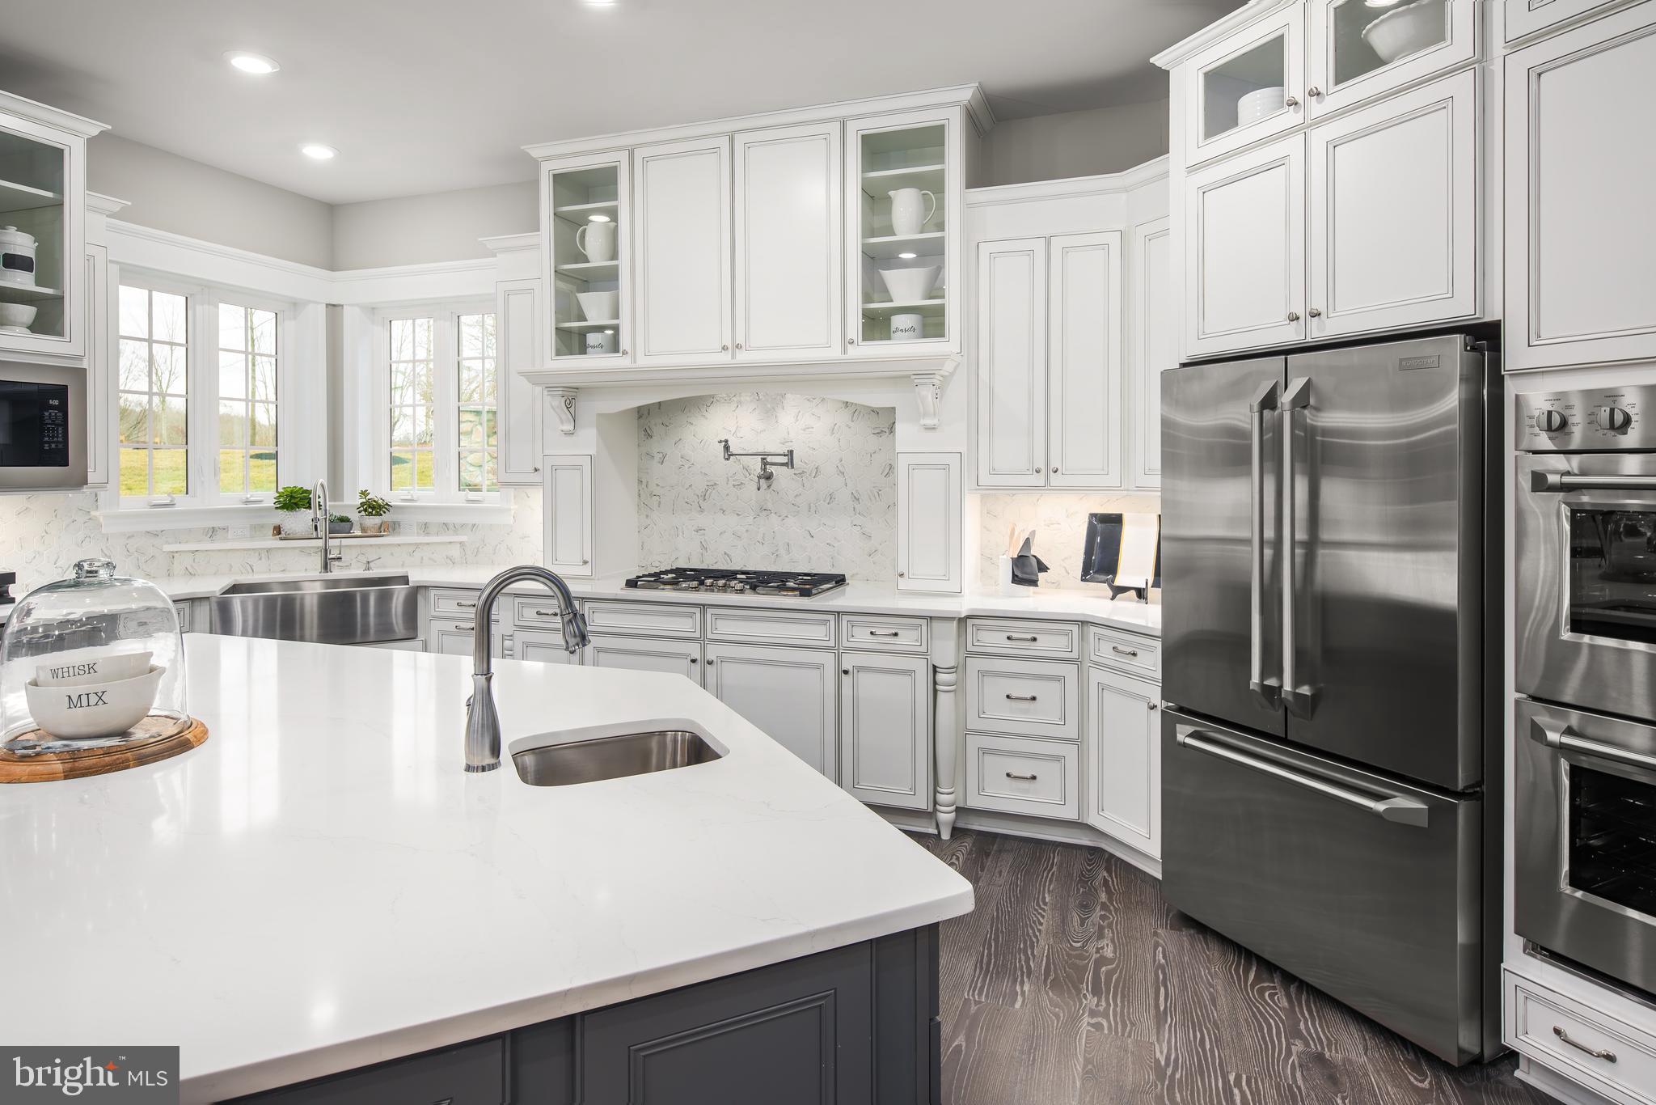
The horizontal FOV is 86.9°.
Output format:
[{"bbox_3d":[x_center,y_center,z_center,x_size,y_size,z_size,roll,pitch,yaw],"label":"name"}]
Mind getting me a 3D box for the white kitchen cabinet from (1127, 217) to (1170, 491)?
[{"bbox_3d":[1.506,-0.788,3.489,0.330,1.090,0.500,-2,3,-27],"label":"white kitchen cabinet"}]

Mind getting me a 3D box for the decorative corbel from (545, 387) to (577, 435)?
[{"bbox_3d":[-1.318,-0.698,4.351,0.100,0.230,0.150,1,3,18],"label":"decorative corbel"}]

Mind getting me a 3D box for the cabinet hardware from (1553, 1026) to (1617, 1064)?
[{"bbox_3d":[1.663,1.087,1.931,0.030,0.021,0.118,-2,3,-27],"label":"cabinet hardware"}]

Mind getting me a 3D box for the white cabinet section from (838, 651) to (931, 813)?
[{"bbox_3d":[0.315,0.714,3.815,0.364,0.600,0.520,1,3,18],"label":"white cabinet section"}]

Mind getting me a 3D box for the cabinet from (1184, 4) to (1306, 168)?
[{"bbox_3d":[1.525,-1.464,2.868,0.500,0.365,0.437,-1,3,-25],"label":"cabinet"}]

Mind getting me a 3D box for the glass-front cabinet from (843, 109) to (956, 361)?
[{"bbox_3d":[0.396,-1.420,4.071,0.530,1.071,0.420,1,3,18],"label":"glass-front cabinet"}]

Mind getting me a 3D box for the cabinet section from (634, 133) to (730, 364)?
[{"bbox_3d":[-0.647,-1.457,4.396,0.519,1.063,0.370,1,3,18],"label":"cabinet section"}]

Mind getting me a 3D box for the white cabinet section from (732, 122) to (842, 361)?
[{"bbox_3d":[-0.128,-1.444,4.223,0.528,1.064,0.370,1,3,18],"label":"white cabinet section"}]

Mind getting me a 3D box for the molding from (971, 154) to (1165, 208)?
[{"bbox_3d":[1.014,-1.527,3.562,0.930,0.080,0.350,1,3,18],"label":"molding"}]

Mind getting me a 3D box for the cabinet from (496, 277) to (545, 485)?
[{"bbox_3d":[-1.556,-0.906,4.752,0.335,1.090,0.330,1,3,18],"label":"cabinet"}]

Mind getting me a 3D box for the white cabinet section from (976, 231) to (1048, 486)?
[{"bbox_3d":[0.847,-0.824,3.935,0.286,1.062,0.330,1,3,18],"label":"white cabinet section"}]

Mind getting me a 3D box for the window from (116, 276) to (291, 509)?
[{"bbox_3d":[-3.448,-0.834,4.848,0.100,1.160,0.990,1,3,18],"label":"window"}]

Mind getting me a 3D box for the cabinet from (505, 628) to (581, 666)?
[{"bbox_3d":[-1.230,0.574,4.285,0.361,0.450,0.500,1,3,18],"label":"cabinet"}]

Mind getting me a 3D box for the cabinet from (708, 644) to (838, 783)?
[{"bbox_3d":[-0.169,0.693,3.933,0.594,0.620,0.500,1,3,18],"label":"cabinet"}]

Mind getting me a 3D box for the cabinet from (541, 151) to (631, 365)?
[{"bbox_3d":[-1.154,-1.467,4.583,0.530,1.071,0.420,1,3,18],"label":"cabinet"}]

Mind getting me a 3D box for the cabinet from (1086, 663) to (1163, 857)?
[{"bbox_3d":[1.304,0.751,3.321,0.500,0.620,0.365,-1,3,-25],"label":"cabinet"}]

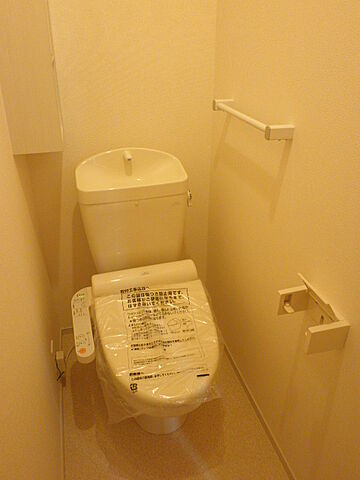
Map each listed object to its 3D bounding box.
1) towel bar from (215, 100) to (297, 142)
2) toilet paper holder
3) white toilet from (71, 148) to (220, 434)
[{"bbox_3d":[0.208,-0.373,1.097,0.078,0.035,0.416,-8,31,-14],"label":"towel bar"},{"bbox_3d":[0.322,0.178,0.889,0.102,0.116,0.156,-8,31,-14],"label":"toilet paper holder"},{"bbox_3d":[-0.141,0.239,1.300,0.483,0.930,0.815,-8,31,-14],"label":"white toilet"}]

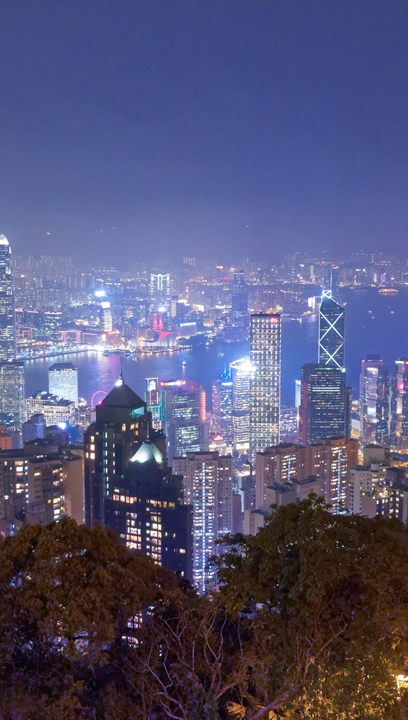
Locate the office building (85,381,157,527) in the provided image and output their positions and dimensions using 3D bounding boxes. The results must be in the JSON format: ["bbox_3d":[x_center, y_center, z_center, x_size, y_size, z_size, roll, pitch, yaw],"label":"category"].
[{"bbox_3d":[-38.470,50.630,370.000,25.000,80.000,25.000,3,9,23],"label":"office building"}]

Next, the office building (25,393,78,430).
[{"bbox_3d":[-239.210,88.770,1265.000,64.000,66.000,45.000,2,9,16],"label":"office building"}]

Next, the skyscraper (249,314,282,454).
[{"bbox_3d":[95.680,67.740,1269.020,46.000,281.000,46.000,1,8,9],"label":"skyscraper"}]

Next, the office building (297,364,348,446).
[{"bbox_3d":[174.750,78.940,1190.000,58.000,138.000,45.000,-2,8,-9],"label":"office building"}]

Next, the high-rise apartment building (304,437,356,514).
[{"bbox_3d":[111.420,112.550,710.000,33.000,82.000,33.000,-6,10,-34],"label":"high-rise apartment building"}]

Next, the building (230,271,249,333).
[{"bbox_3d":[154.220,-242.480,3457.380,44.000,278.000,54.000,6,10,35],"label":"building"}]

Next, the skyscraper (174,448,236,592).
[{"bbox_3d":[-0.010,136.990,681.030,48.000,121.000,30.000,0,8,0],"label":"skyscraper"}]

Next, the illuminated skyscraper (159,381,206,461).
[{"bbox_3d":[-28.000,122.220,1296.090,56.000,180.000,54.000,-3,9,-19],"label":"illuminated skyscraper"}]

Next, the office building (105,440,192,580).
[{"bbox_3d":[-24.120,87.700,357.330,31.000,108.000,27.000,4,9,29],"label":"office building"}]

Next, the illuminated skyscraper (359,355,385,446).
[{"bbox_3d":[317.440,88.980,1520.330,38.000,187.000,38.000,2,9,14],"label":"illuminated skyscraper"}]

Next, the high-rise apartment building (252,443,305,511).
[{"bbox_3d":[63.170,111.660,690.000,31.000,74.000,31.000,-6,10,-34],"label":"high-rise apartment building"}]

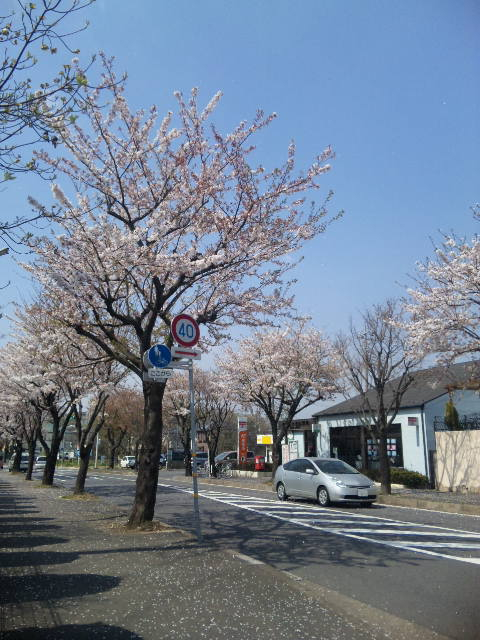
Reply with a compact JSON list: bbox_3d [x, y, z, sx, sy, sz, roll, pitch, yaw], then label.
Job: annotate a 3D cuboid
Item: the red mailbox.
[{"bbox_3d":[1.264,9.515,34.728,0.520,1.340,0.480,6,-15,-24],"label":"red mailbox"}]

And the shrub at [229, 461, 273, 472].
[{"bbox_3d":[0.690,9.987,36.484,1.100,0.680,4.300,6,-15,-24],"label":"shrub"}]

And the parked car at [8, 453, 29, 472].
[{"bbox_3d":[-21.114,13.593,51.232,1.680,1.760,4.300,7,-16,-27],"label":"parked car"}]

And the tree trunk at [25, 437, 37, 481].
[{"bbox_3d":[-11.977,7.914,30.701,0.400,2.426,0.400,6,-15,-24],"label":"tree trunk"}]

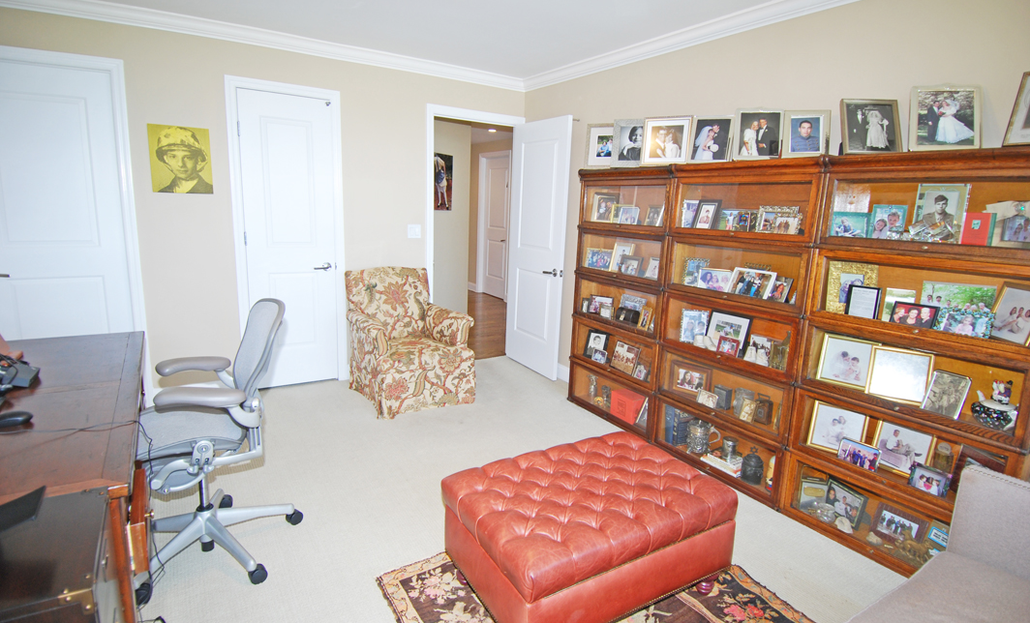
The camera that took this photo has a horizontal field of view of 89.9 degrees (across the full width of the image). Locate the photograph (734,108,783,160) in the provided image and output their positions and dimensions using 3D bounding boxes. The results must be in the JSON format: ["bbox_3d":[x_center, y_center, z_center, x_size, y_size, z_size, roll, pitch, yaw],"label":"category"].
[{"bbox_3d":[1.168,-0.842,2.481,0.211,0.253,0.030,6,0,17],"label":"photograph"}]

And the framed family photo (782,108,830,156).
[{"bbox_3d":[1.298,-0.783,2.304,0.192,0.223,0.030,5,-1,16],"label":"framed family photo"}]

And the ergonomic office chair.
[{"bbox_3d":[-1.148,0.451,1.925,0.655,1.007,0.665,-5,14,-33],"label":"ergonomic office chair"}]

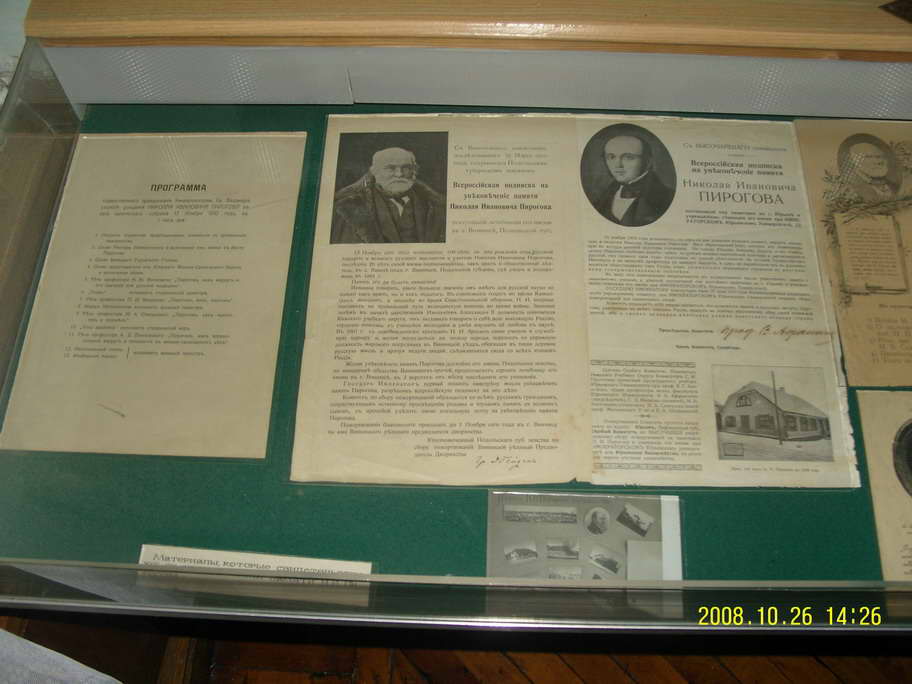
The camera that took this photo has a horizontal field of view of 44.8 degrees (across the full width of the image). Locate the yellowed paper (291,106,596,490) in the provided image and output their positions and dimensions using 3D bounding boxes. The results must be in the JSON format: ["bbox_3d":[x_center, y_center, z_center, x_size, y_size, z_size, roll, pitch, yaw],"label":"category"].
[{"bbox_3d":[-0.007,-0.050,0.885,0.218,0.004,0.352,1,59,2],"label":"yellowed paper"}]

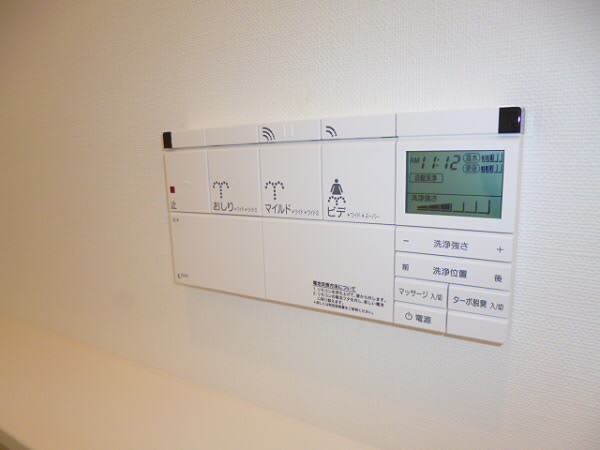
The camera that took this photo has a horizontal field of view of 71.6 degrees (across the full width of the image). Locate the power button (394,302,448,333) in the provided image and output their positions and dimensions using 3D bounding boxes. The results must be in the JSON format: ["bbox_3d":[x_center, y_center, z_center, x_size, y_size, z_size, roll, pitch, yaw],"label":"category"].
[{"bbox_3d":[0.070,0.053,0.242,0.029,0.013,0.005,4,11,30],"label":"power button"}]

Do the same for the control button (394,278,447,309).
[{"bbox_3d":[0.070,0.038,0.239,0.029,0.014,0.005,4,11,30],"label":"control button"}]

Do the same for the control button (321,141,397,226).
[{"bbox_3d":[0.035,-0.026,0.248,0.045,0.048,0.005,4,11,30],"label":"control button"}]

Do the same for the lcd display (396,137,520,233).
[{"bbox_3d":[0.081,-0.022,0.221,0.059,0.048,0.005,4,11,30],"label":"lcd display"}]

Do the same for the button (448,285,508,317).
[{"bbox_3d":[0.096,0.040,0.224,0.029,0.014,0.005,4,11,30],"label":"button"}]

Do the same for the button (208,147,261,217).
[{"bbox_3d":[-0.045,-0.032,0.295,0.045,0.048,0.005,4,11,30],"label":"button"}]

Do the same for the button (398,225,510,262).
[{"bbox_3d":[0.082,0.009,0.227,0.059,0.014,0.005,4,11,30],"label":"button"}]

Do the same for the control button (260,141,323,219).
[{"bbox_3d":[-0.005,-0.029,0.272,0.046,0.048,0.005,4,11,30],"label":"control button"}]

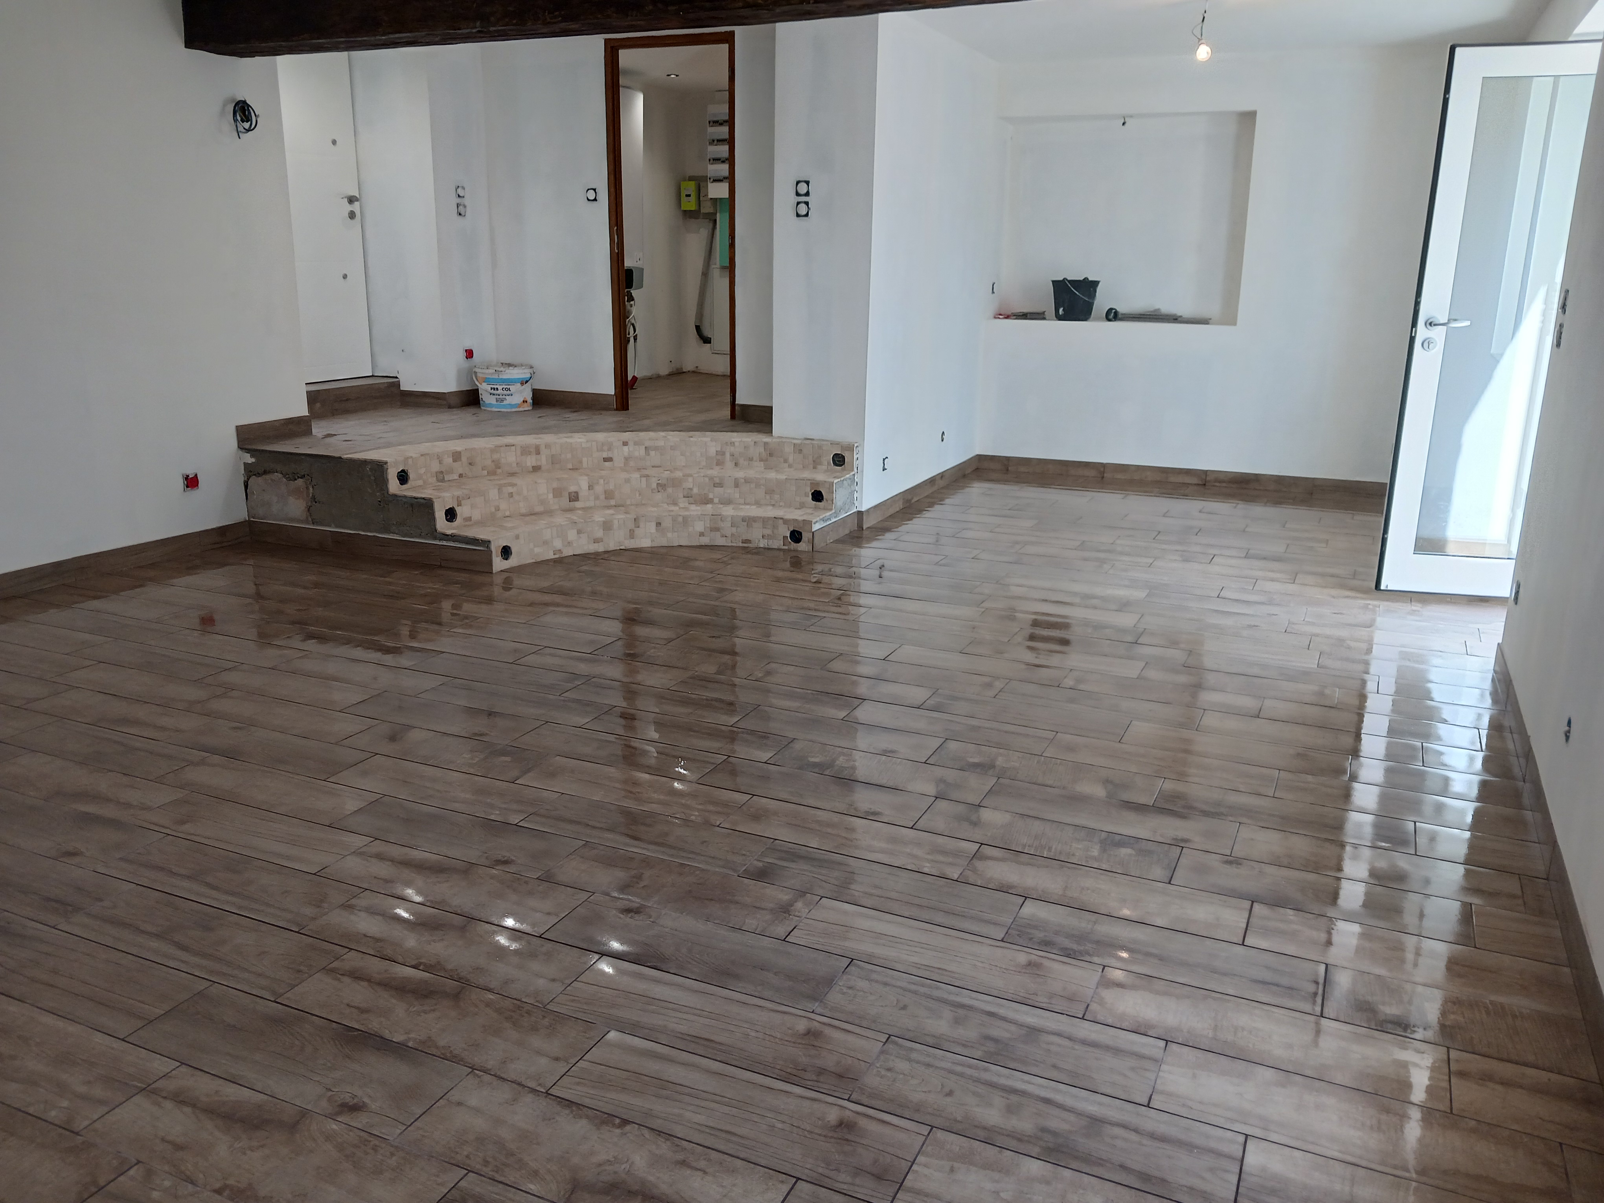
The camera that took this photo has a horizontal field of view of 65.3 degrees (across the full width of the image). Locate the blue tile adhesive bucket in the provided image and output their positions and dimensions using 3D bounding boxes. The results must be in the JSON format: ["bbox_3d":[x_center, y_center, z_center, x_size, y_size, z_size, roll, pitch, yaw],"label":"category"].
[{"bbox_3d":[-1.714,-1.241,7.238,0.340,0.245,0.330,-3,16,-13],"label":"blue tile adhesive bucket"}]

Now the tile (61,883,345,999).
[{"bbox_3d":[-1.243,0.702,2.590,0.620,0.010,0.196,8,17,23],"label":"tile"}]

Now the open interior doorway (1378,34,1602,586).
[{"bbox_3d":[2.832,-1.039,4.882,0.840,2.109,0.075,4,16,12],"label":"open interior doorway"}]

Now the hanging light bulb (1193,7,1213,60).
[{"bbox_3d":[1.636,-2.319,5.116,0.075,0.210,0.070,5,16,15],"label":"hanging light bulb"}]

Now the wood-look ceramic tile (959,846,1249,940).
[{"bbox_3d":[0.681,0.659,2.827,0.620,0.010,0.196,8,17,23],"label":"wood-look ceramic tile"}]

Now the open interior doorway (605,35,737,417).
[{"bbox_3d":[-0.709,-2.062,6.990,0.805,2.028,0.075,8,17,23],"label":"open interior doorway"}]

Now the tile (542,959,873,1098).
[{"bbox_3d":[-0.157,0.761,2.254,0.600,0.010,0.197,8,17,23],"label":"tile"}]

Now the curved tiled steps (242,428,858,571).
[{"bbox_3d":[-1.103,-0.505,6.019,2.829,0.450,1.050,-5,17,-20],"label":"curved tiled steps"}]

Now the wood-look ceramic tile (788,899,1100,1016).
[{"bbox_3d":[0.281,0.709,2.505,0.605,0.010,0.192,8,17,23],"label":"wood-look ceramic tile"}]

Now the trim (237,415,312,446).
[{"bbox_3d":[-2.500,-0.812,5.964,0.010,0.099,0.456,8,17,23],"label":"trim"}]

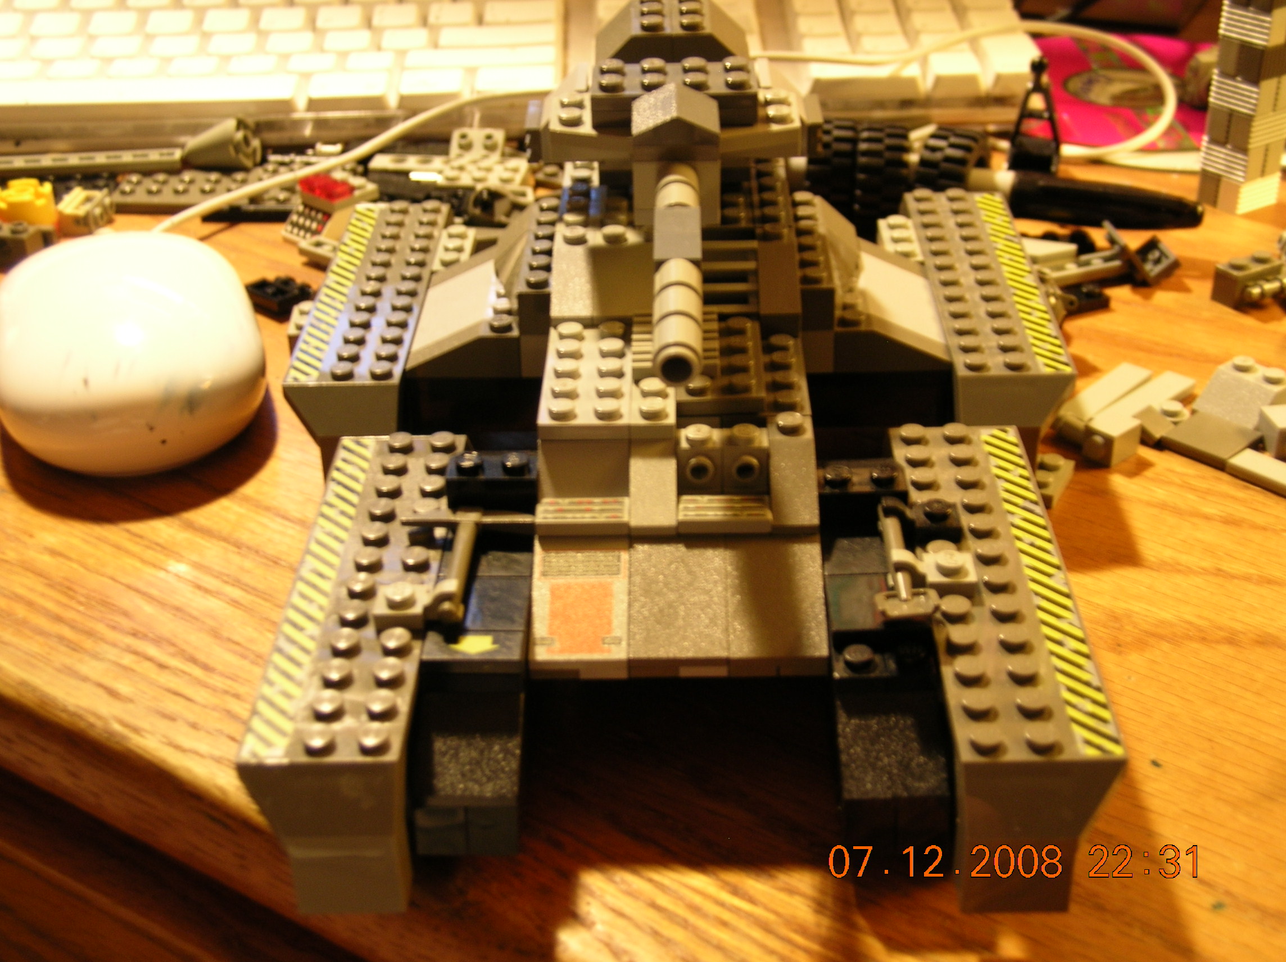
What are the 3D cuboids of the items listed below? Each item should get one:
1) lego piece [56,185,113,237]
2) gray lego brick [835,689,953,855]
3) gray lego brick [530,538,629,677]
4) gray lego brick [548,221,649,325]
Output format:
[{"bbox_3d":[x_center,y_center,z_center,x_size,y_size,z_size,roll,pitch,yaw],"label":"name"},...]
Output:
[{"bbox_3d":[-0.164,-0.080,0.570,0.011,0.008,0.016,4,30,10],"label":"lego piece"},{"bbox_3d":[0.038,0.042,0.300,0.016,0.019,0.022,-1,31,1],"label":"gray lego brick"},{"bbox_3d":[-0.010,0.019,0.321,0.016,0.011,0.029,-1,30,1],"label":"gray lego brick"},{"bbox_3d":[-0.007,-0.041,0.376,0.020,0.011,0.024,-1,30,1],"label":"gray lego brick"}]

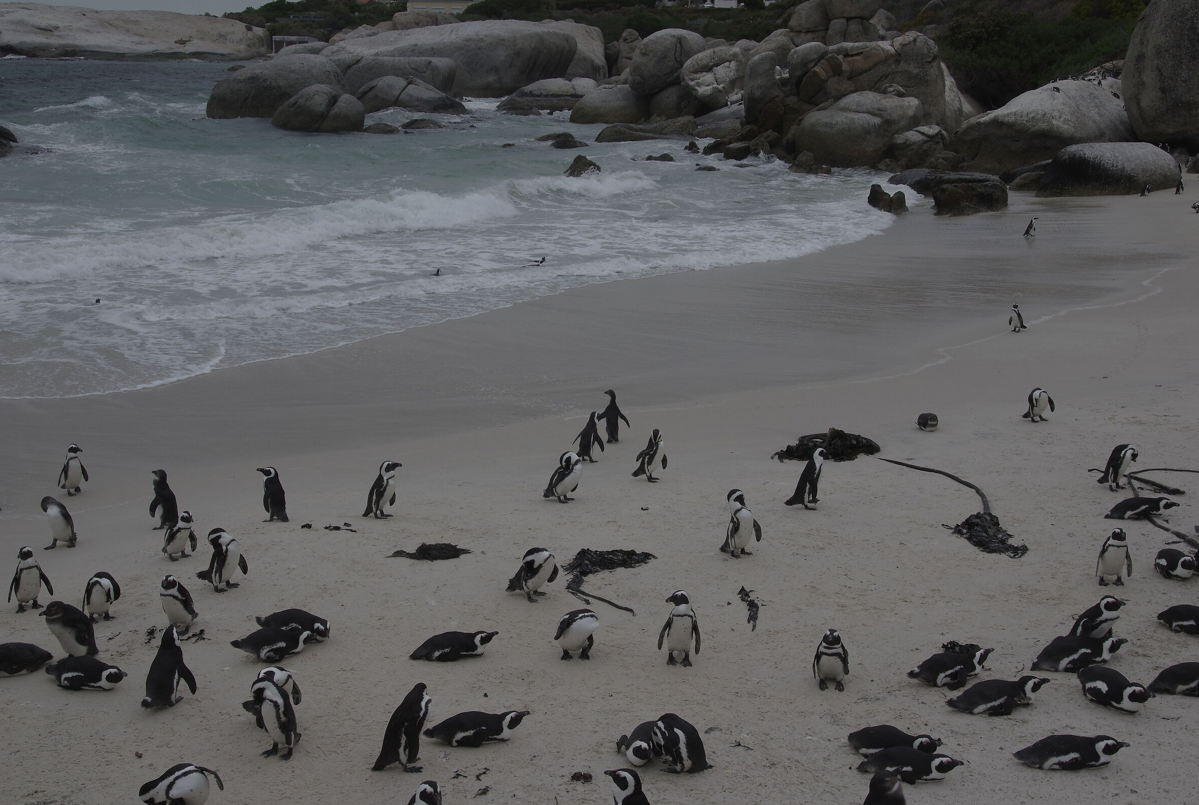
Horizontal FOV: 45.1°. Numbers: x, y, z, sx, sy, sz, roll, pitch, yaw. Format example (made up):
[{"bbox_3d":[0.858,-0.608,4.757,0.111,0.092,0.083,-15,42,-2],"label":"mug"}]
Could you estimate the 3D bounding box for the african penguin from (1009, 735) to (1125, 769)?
[{"bbox_3d":[2.964,2.162,9.054,0.700,0.200,0.250,-1,15,-3],"label":"african penguin"}]

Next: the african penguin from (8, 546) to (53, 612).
[{"bbox_3d":[-4.972,1.506,12.537,0.370,0.577,0.260,-6,16,-22],"label":"african penguin"}]

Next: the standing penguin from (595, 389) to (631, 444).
[{"bbox_3d":[0.160,0.149,16.744,0.410,0.625,0.250,-2,15,-7],"label":"standing penguin"}]

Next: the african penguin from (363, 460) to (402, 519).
[{"bbox_3d":[-1.909,0.765,12.710,0.310,0.530,0.210,5,16,17],"label":"african penguin"}]

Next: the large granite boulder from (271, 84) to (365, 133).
[{"bbox_3d":[-13.852,-14.431,71.000,4.600,2.500,3.800,0,15,0],"label":"large granite boulder"}]

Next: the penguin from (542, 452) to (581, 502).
[{"bbox_3d":[-0.343,0.685,13.381,0.332,0.476,0.243,6,16,23],"label":"penguin"}]

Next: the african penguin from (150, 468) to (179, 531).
[{"bbox_3d":[-3.862,0.852,12.784,0.240,0.546,0.198,2,15,7],"label":"african penguin"}]

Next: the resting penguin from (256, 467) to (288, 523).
[{"bbox_3d":[-3.344,0.923,14.670,0.330,0.565,0.230,1,15,3],"label":"resting penguin"}]

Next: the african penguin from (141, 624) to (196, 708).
[{"bbox_3d":[-2.730,1.659,9.138,0.293,0.506,0.282,9,18,32],"label":"african penguin"}]

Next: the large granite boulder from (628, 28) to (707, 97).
[{"bbox_3d":[3.702,-18.355,78.000,4.300,3.800,3.800,0,15,0],"label":"large granite boulder"}]

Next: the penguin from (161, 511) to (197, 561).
[{"bbox_3d":[-3.665,1.157,12.565,0.244,0.418,0.266,11,19,37],"label":"penguin"}]

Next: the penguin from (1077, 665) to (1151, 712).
[{"bbox_3d":[3.323,1.831,9.335,0.220,0.220,0.530,-14,20,-41],"label":"penguin"}]

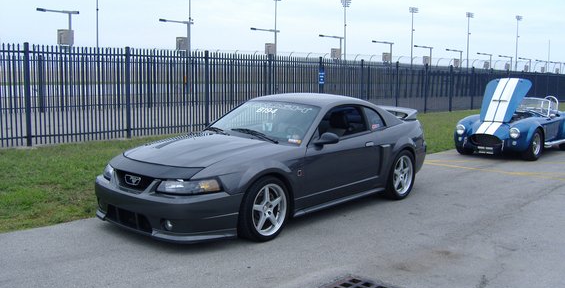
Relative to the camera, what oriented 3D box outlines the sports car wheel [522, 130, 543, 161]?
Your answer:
[{"bbox_3d":[4.870,0.020,10.880,0.230,0.650,0.650,6,8,39],"label":"sports car wheel"}]

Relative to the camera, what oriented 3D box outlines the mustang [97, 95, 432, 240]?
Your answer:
[{"bbox_3d":[0.077,0.071,6.635,1.890,1.340,4.670,6,8,39],"label":"mustang"}]

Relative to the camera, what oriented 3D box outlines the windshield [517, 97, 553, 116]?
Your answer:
[{"bbox_3d":[5.077,-0.790,11.988,1.270,0.360,0.220,6,8,42],"label":"windshield"}]

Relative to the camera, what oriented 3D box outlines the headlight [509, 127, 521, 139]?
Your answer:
[{"bbox_3d":[4.431,-0.208,10.526,0.200,0.200,0.120,6,8,42],"label":"headlight"}]

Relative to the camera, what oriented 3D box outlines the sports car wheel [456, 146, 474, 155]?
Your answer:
[{"bbox_3d":[3.869,-0.095,11.752,0.230,0.650,0.650,6,8,42],"label":"sports car wheel"}]

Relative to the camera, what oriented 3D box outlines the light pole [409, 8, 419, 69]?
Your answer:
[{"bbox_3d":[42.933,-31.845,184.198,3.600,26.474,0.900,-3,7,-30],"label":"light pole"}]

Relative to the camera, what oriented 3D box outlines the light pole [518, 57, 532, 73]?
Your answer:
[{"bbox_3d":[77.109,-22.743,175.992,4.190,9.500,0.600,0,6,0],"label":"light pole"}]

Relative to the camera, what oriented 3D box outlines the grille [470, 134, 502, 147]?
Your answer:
[{"bbox_3d":[3.890,-0.067,10.620,0.650,0.240,0.120,6,8,39],"label":"grille"}]

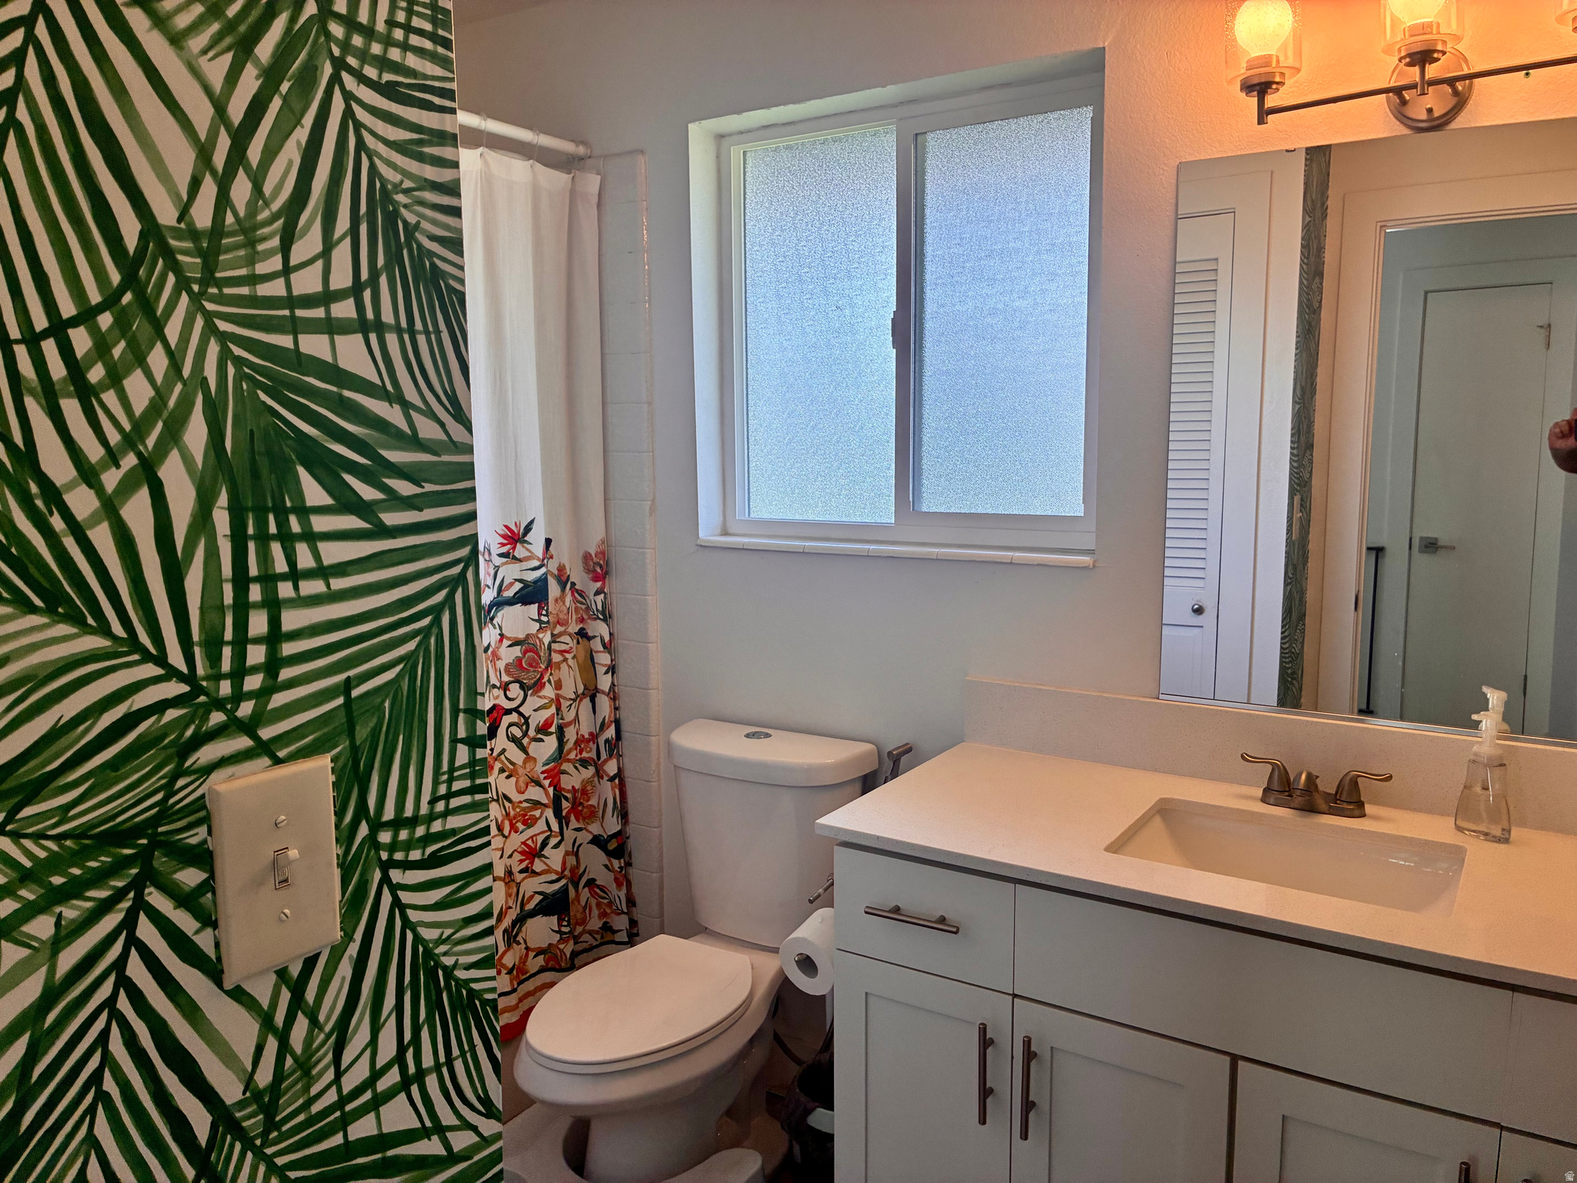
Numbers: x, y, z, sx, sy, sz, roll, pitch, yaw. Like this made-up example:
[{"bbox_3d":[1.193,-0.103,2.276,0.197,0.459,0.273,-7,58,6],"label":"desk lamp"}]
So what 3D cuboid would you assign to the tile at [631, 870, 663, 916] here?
[{"bbox_3d":[-0.345,0.713,2.833,0.112,0.108,0.010,5,9,33],"label":"tile"}]

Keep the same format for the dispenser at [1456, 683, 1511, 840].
[{"bbox_3d":[1.033,0.270,1.754,0.066,0.190,0.073,-5,9,-28],"label":"dispenser"}]

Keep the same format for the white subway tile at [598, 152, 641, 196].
[{"bbox_3d":[-0.360,-0.908,2.610,0.112,0.105,0.010,5,9,33],"label":"white subway tile"}]

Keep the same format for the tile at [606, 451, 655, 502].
[{"bbox_3d":[-0.350,-0.260,2.671,0.108,0.108,0.014,5,9,33],"label":"tile"}]

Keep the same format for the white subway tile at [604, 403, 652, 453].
[{"bbox_3d":[-0.355,-0.370,2.684,0.112,0.108,0.010,5,9,33],"label":"white subway tile"}]

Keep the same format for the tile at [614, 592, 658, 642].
[{"bbox_3d":[-0.348,0.060,2.715,0.108,0.108,0.014,5,9,33],"label":"tile"}]

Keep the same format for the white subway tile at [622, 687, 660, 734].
[{"bbox_3d":[-0.346,0.278,2.745,0.108,0.108,0.014,5,9,33],"label":"white subway tile"}]

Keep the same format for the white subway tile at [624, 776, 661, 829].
[{"bbox_3d":[-0.344,0.498,2.776,0.108,0.108,0.014,5,9,33],"label":"white subway tile"}]

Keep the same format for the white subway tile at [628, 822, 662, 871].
[{"bbox_3d":[-0.346,0.605,2.818,0.112,0.108,0.010,5,9,33],"label":"white subway tile"}]

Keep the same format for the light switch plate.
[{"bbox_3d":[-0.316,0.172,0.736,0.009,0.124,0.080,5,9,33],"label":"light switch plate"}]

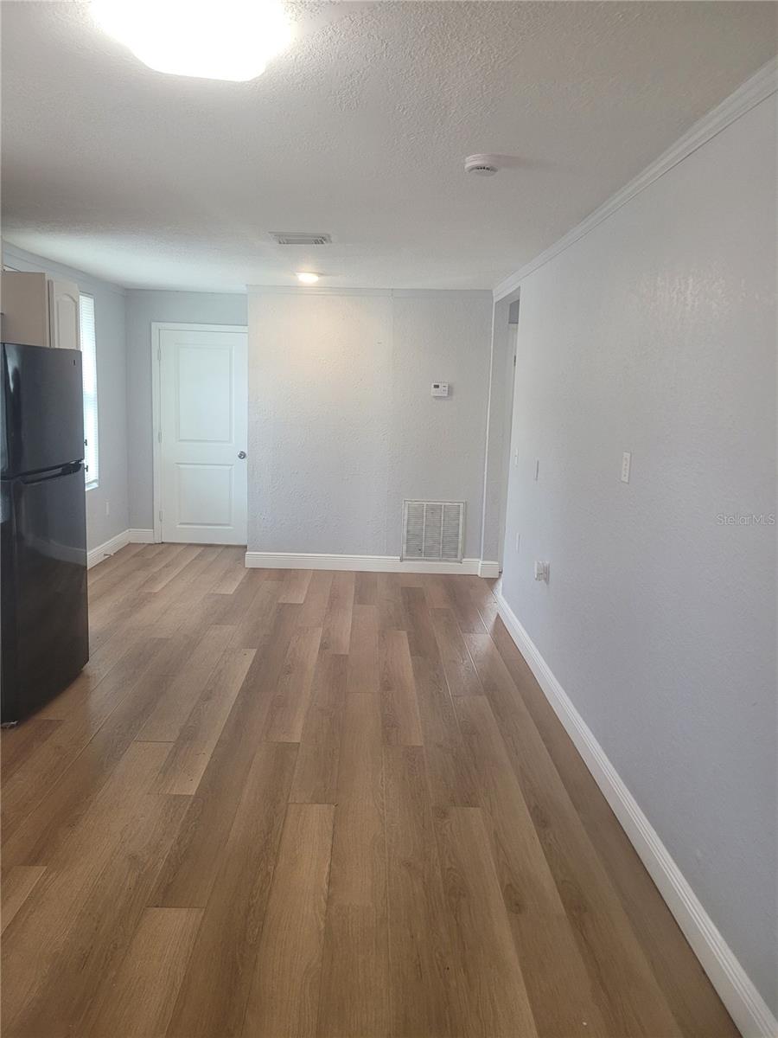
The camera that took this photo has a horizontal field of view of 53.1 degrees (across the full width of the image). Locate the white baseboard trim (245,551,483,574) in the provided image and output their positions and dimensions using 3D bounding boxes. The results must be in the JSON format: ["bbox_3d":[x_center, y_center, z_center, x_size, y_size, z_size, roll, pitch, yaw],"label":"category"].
[{"bbox_3d":[-0.222,0.384,6.717,2.010,0.137,0.018,2,9,-1],"label":"white baseboard trim"}]

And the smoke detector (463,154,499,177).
[{"bbox_3d":[0.343,-1.306,2.884,0.128,0.045,0.128,2,9,-1],"label":"smoke detector"}]

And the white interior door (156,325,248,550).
[{"bbox_3d":[-1.780,-0.760,7.541,0.840,2.030,0.042,2,9,-1],"label":"white interior door"}]

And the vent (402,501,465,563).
[{"bbox_3d":[0.383,0.112,6.683,0.532,0.534,0.022,2,9,-1],"label":"vent"}]

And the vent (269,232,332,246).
[{"bbox_3d":[-0.499,-1.602,4.480,0.340,0.025,0.275,2,9,-1],"label":"vent"}]

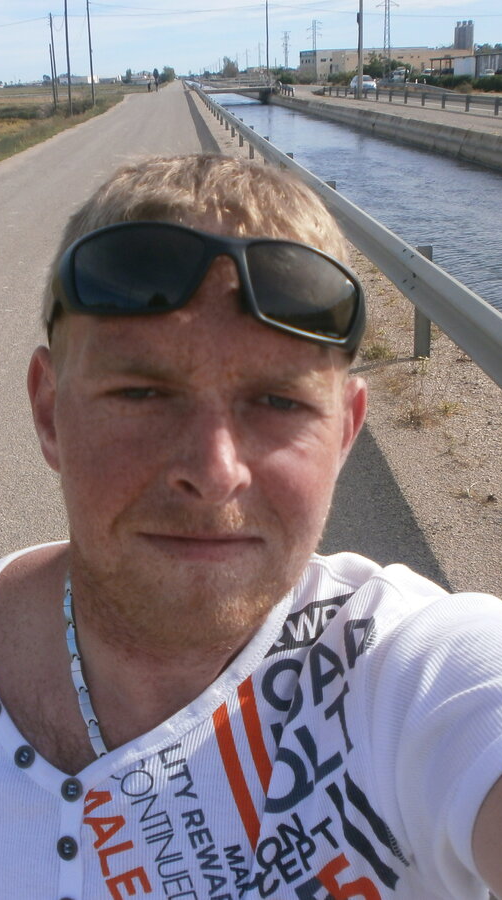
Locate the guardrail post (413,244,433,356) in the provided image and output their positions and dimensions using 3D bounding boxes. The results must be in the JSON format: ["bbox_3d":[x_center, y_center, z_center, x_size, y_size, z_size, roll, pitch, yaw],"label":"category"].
[{"bbox_3d":[1.118,-0.962,6.118,0.110,0.720,0.065,-4,22,-3],"label":"guardrail post"}]

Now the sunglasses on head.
[{"bbox_3d":[-0.024,-0.054,0.467,0.145,0.050,0.145,7,-13,-6],"label":"sunglasses on head"}]

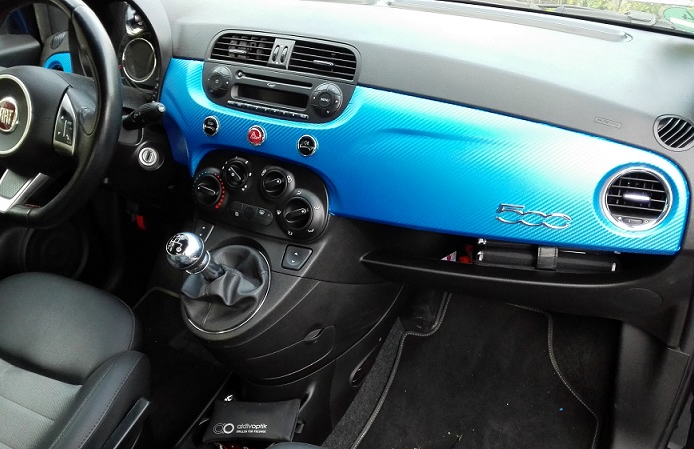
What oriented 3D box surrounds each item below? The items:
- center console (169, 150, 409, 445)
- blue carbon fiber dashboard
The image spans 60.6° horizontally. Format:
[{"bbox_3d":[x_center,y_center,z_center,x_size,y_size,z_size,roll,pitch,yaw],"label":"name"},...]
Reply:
[{"bbox_3d":[-0.121,0.112,1.021,0.280,0.500,0.370,14,35,21],"label":"center console"},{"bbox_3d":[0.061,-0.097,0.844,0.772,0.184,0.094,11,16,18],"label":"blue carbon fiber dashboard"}]

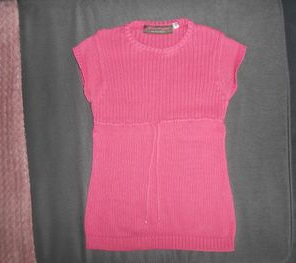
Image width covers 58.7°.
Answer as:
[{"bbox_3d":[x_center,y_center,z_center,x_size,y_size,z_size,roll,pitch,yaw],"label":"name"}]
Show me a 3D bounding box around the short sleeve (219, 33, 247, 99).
[{"bbox_3d":[0.240,-0.186,0.740,0.079,0.022,0.186,0,87,0],"label":"short sleeve"}]

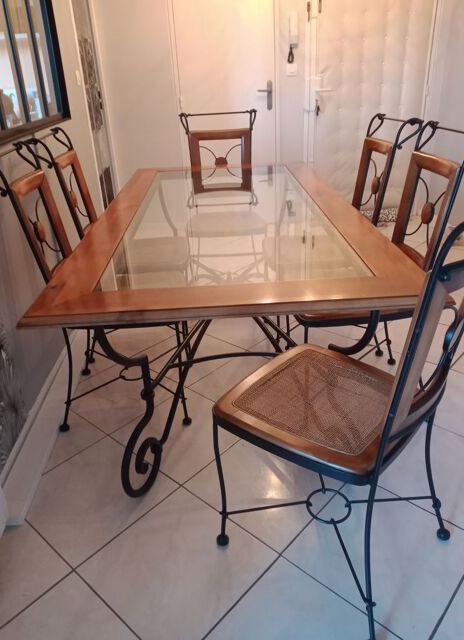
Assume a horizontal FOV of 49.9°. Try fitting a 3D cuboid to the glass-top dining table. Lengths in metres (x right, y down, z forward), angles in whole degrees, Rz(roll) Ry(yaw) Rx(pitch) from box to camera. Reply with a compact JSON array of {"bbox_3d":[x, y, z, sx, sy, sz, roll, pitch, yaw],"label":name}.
[{"bbox_3d":[-0.004,-0.092,2.031,0.920,0.757,1.844,-3,26,-1],"label":"glass-top dining table"}]

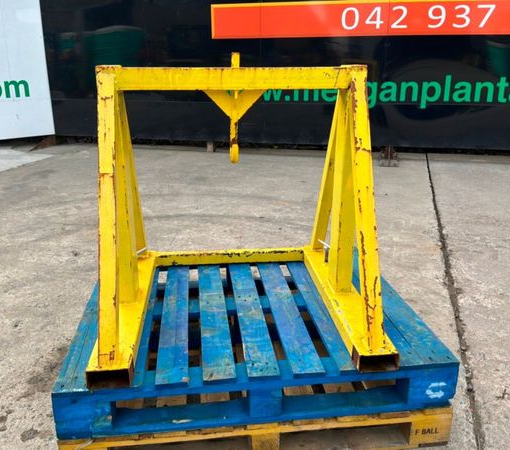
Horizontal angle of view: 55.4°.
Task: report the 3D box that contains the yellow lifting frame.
[{"bbox_3d":[-0.062,-0.119,1.677,0.906,0.896,0.890,-2,19,-6],"label":"yellow lifting frame"}]

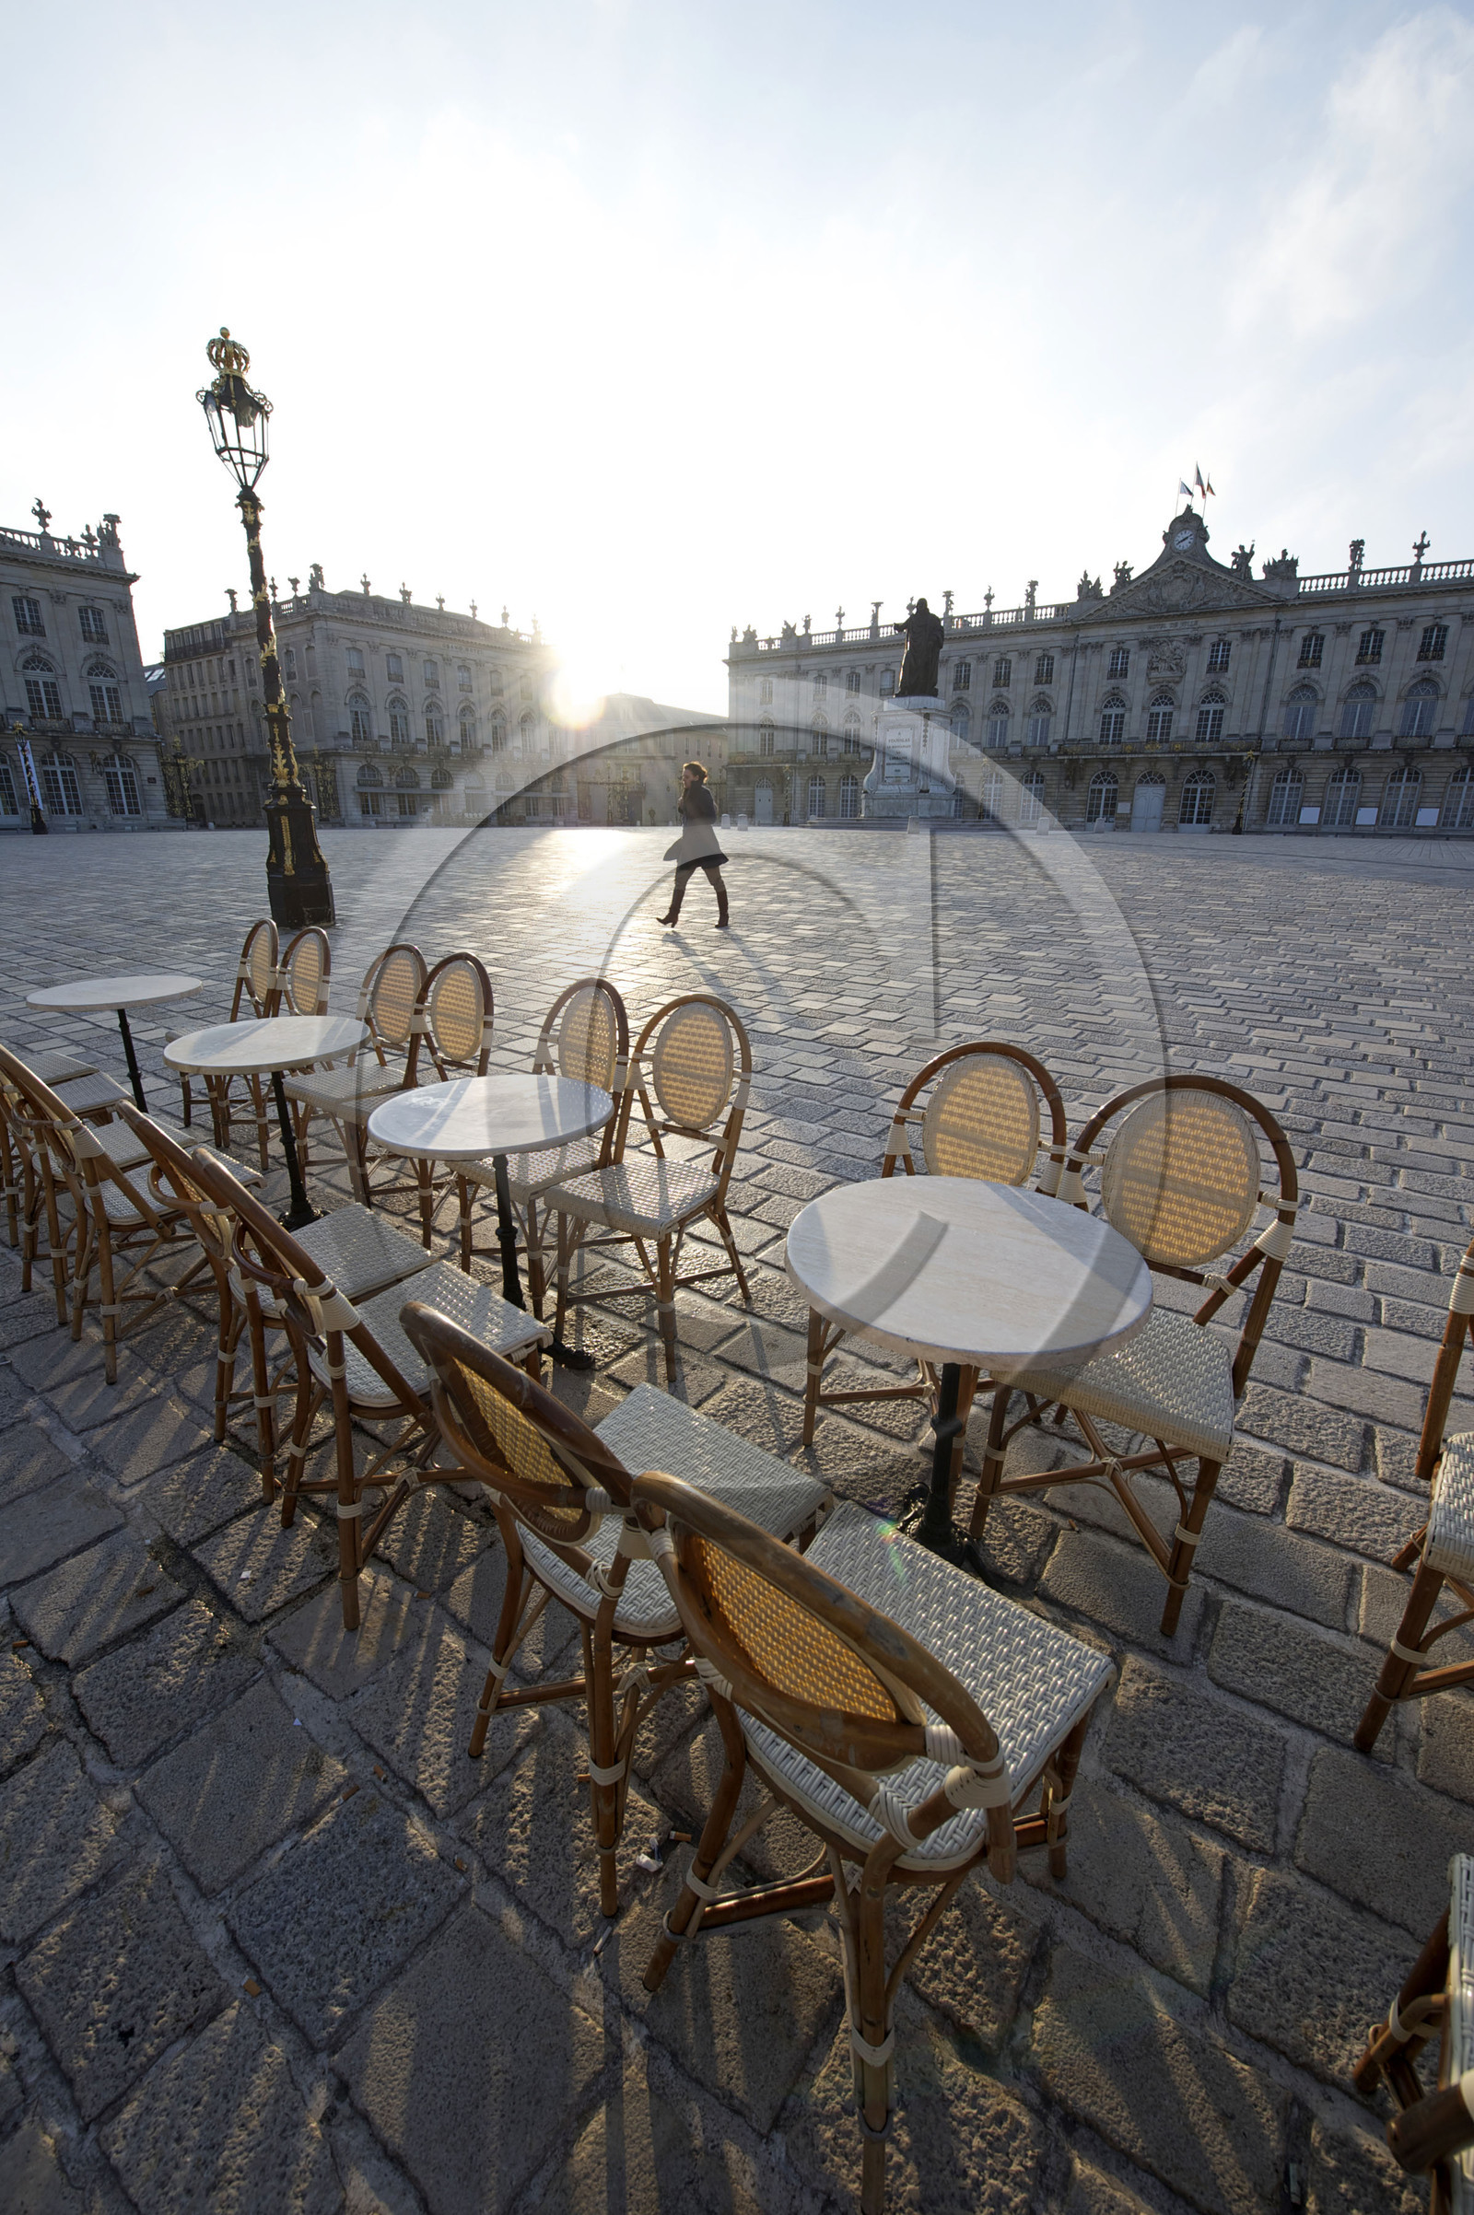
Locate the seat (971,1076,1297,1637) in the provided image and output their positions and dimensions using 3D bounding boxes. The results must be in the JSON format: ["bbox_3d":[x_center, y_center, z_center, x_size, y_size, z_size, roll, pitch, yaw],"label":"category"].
[{"bbox_3d":[0.815,0.447,1.756,0.445,0.940,0.530,15,25,36],"label":"seat"}]

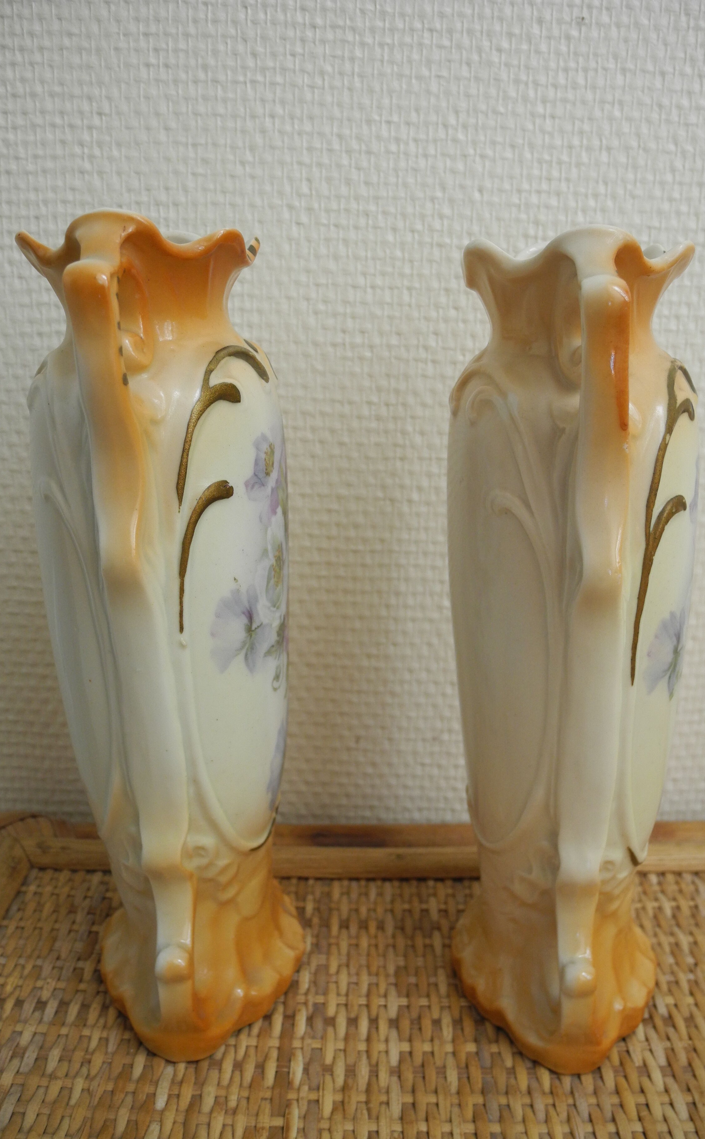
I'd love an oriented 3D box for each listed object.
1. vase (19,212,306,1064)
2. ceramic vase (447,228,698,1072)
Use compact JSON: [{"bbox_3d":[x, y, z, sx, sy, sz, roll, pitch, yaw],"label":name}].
[{"bbox_3d":[-0.059,0.024,0.306,0.079,0.256,0.102,-1,15,0],"label":"vase"},{"bbox_3d":[0.071,0.024,0.304,0.079,0.253,0.102,1,16,5],"label":"ceramic vase"}]

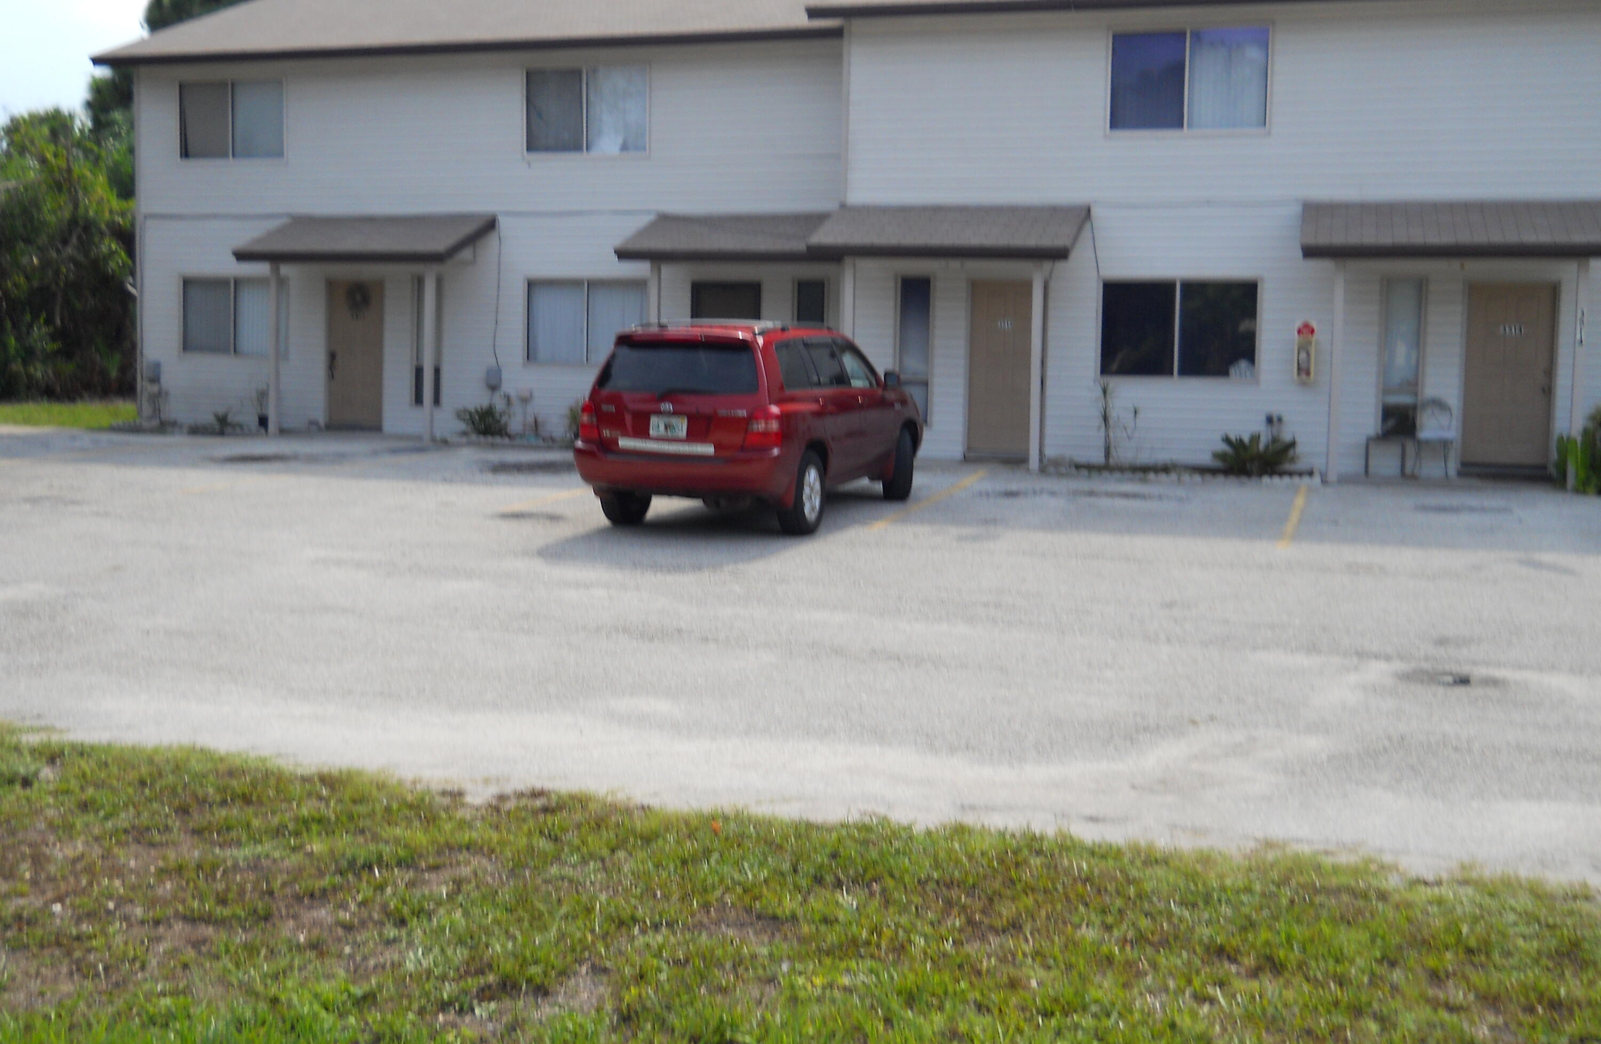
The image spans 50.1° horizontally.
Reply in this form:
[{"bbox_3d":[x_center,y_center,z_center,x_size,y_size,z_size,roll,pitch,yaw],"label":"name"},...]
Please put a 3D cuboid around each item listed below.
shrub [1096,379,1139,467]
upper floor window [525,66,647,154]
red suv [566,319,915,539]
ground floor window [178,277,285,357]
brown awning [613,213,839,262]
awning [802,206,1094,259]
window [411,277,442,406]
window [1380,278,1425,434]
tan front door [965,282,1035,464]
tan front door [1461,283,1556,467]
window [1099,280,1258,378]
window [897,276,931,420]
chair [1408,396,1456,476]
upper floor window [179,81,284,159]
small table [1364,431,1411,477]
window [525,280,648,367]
[{"bbox_3d":[3.686,-1.147,19.937,0.504,1.011,0.450,2,5,16],"label":"shrub"},{"bbox_3d":[-2.901,-5.563,23.134,1.770,1.170,0.100,3,4,16],"label":"upper floor window"},{"bbox_3d":[-0.278,-0.936,15.359,1.850,1.720,4.680,3,8,20],"label":"red suv"},{"bbox_3d":[-8.231,-2.991,24.876,1.770,1.160,0.100,3,4,16],"label":"ground floor window"},{"bbox_3d":[-0.726,-3.697,22.109,2.970,0.750,1.459,2,5,16],"label":"brown awning"},{"bbox_3d":[1.761,-3.386,19.945,3.030,0.780,1.623,2,5,16],"label":"awning"},{"bbox_3d":[-5.306,-2.559,24.296,0.484,1.846,0.100,2,5,16],"label":"window"},{"bbox_3d":[6.660,-1.819,18.951,0.470,1.720,0.100,3,4,16],"label":"window"},{"bbox_3d":[2.453,-1.795,20.223,0.940,2.080,0.080,3,4,16],"label":"tan front door"},{"bbox_3d":[7.923,-1.651,19.154,0.936,2.039,0.080,2,5,16],"label":"tan front door"},{"bbox_3d":[4.442,-2.261,20.094,1.818,1.139,0.100,2,5,16],"label":"window"},{"bbox_3d":[1.408,-2.080,20.995,0.455,1.855,0.100,2,5,16],"label":"window"},{"bbox_3d":[6.861,-0.917,18.617,0.480,0.890,0.520,3,4,16],"label":"chair"},{"bbox_3d":[-8.282,-5.848,24.917,1.790,1.122,0.100,2,5,16],"label":"upper floor window"},{"bbox_3d":[6.567,-0.739,19.198,0.450,0.480,0.420,2,3,15],"label":"small table"},{"bbox_3d":[-2.918,-2.724,23.329,1.770,1.160,0.100,3,4,16],"label":"window"}]

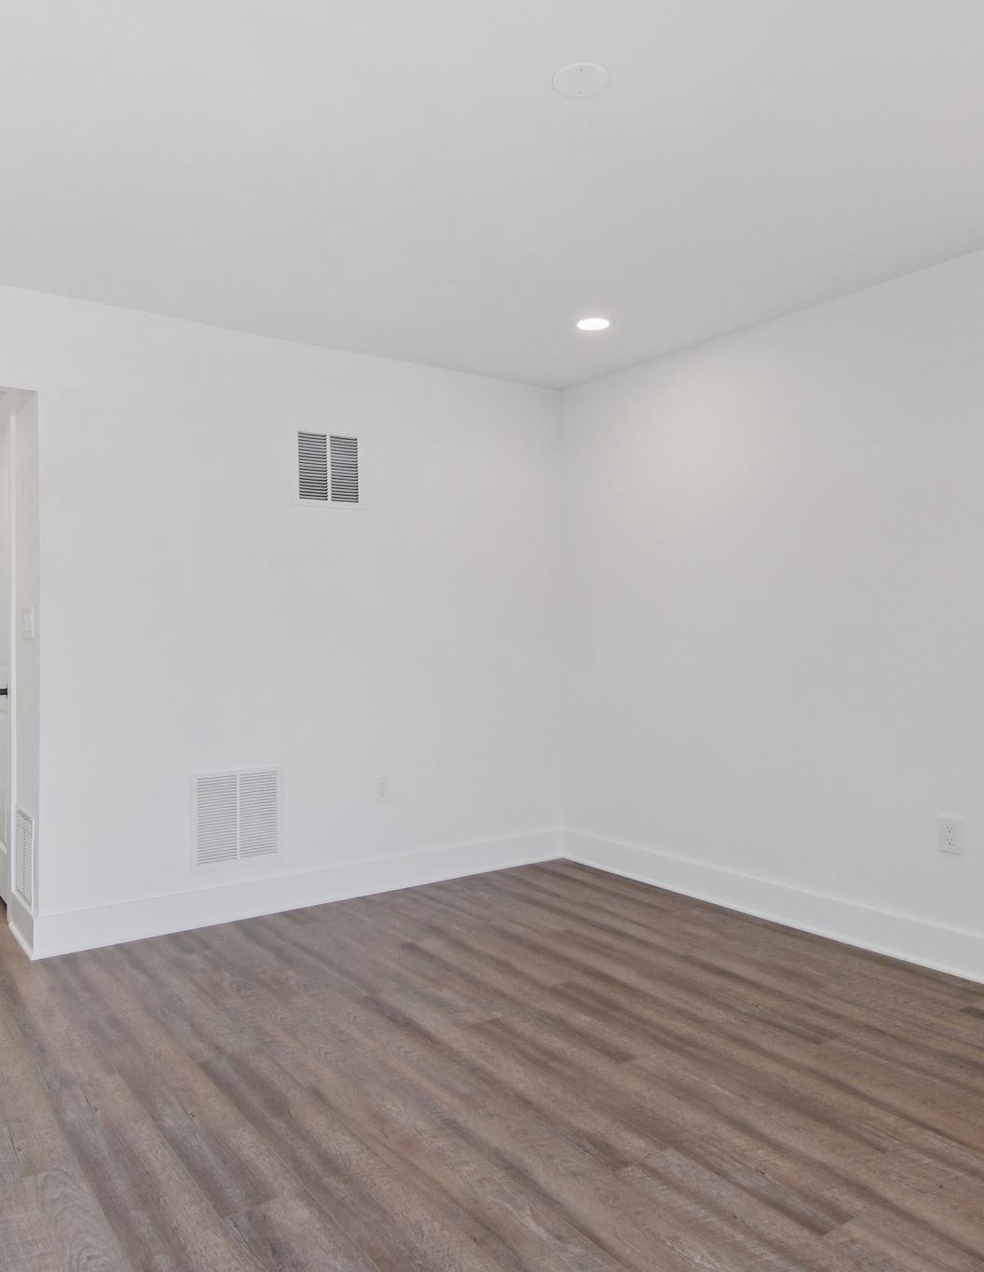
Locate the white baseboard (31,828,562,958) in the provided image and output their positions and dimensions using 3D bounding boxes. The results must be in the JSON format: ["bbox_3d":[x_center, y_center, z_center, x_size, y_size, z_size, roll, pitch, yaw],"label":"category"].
[{"bbox_3d":[-0.655,1.102,4.049,2.552,0.153,0.030,0,0,-37],"label":"white baseboard"}]

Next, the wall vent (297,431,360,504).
[{"bbox_3d":[-0.721,-0.745,4.012,0.345,0.335,0.015,0,0,-37],"label":"wall vent"}]

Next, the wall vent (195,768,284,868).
[{"bbox_3d":[-1.056,0.764,3.760,0.395,0.395,0.015,0,0,-37],"label":"wall vent"}]

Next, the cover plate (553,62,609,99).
[{"bbox_3d":[0.208,-1.295,2.112,0.133,0.012,0.133,0,0,0],"label":"cover plate"}]

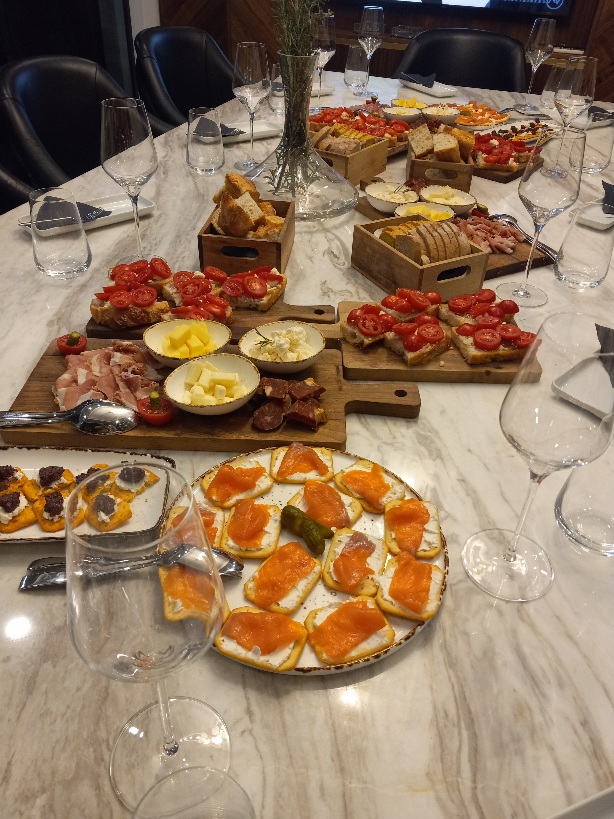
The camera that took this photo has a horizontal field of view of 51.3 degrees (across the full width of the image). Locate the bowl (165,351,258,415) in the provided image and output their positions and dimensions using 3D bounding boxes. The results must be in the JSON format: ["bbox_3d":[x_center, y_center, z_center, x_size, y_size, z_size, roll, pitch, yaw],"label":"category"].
[{"bbox_3d":[-0.107,-0.023,0.729,0.107,0.037,0.107,3,38,0],"label":"bowl"}]

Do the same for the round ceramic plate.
[{"bbox_3d":[-0.003,0.125,0.583,0.257,0.025,0.257,2,38,-2],"label":"round ceramic plate"}]

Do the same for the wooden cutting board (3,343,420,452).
[{"bbox_3d":[-0.093,-0.021,0.757,0.456,0.016,0.185,2,38,-2],"label":"wooden cutting board"}]

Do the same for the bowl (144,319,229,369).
[{"bbox_3d":[-0.141,-0.070,0.760,0.103,0.036,0.098,2,38,-2],"label":"bowl"}]

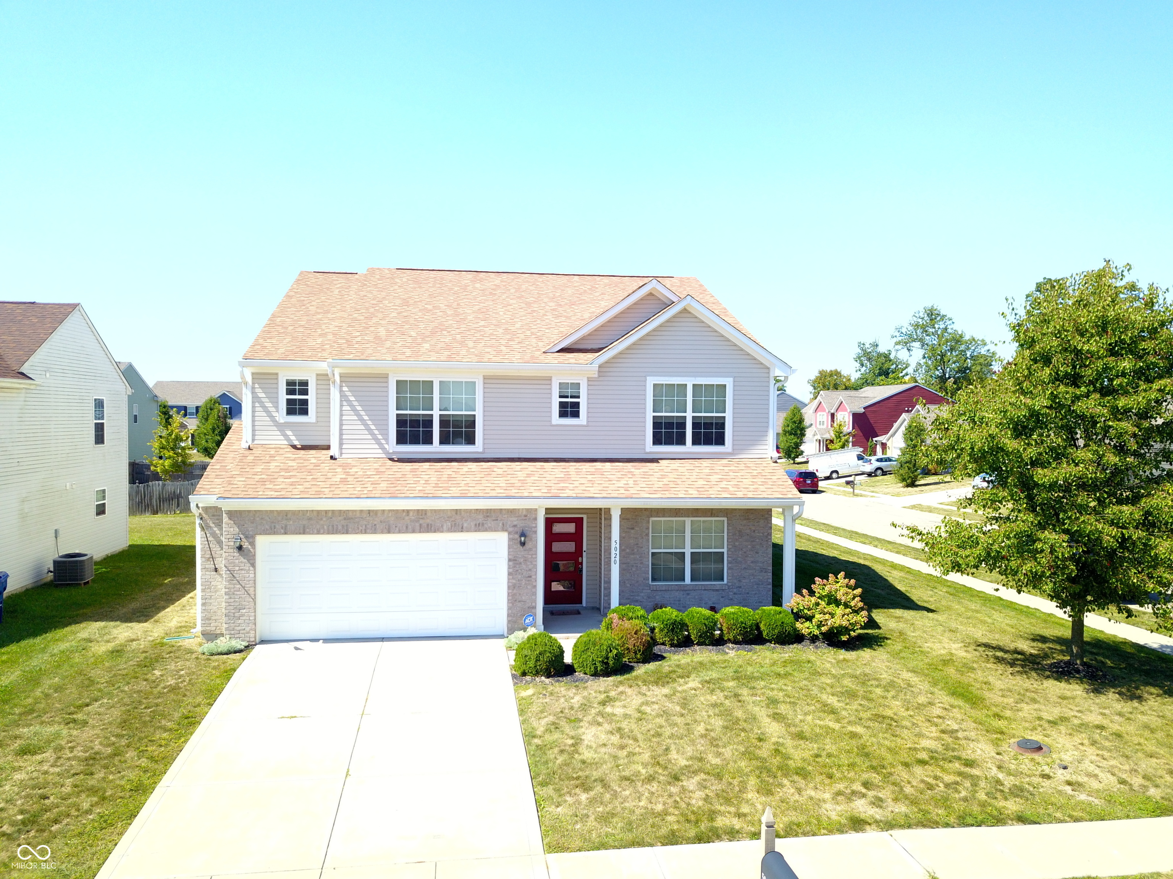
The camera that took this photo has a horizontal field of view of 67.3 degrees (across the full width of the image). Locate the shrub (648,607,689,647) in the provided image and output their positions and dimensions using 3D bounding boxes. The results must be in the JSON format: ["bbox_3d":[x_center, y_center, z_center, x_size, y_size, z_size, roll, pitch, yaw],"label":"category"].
[{"bbox_3d":[1.640,3.747,17.617,0.820,0.780,0.820,0,2,-8],"label":"shrub"}]

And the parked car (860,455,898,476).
[{"bbox_3d":[25.991,2.153,75.140,4.650,1.710,1.840,-6,3,-8],"label":"parked car"}]

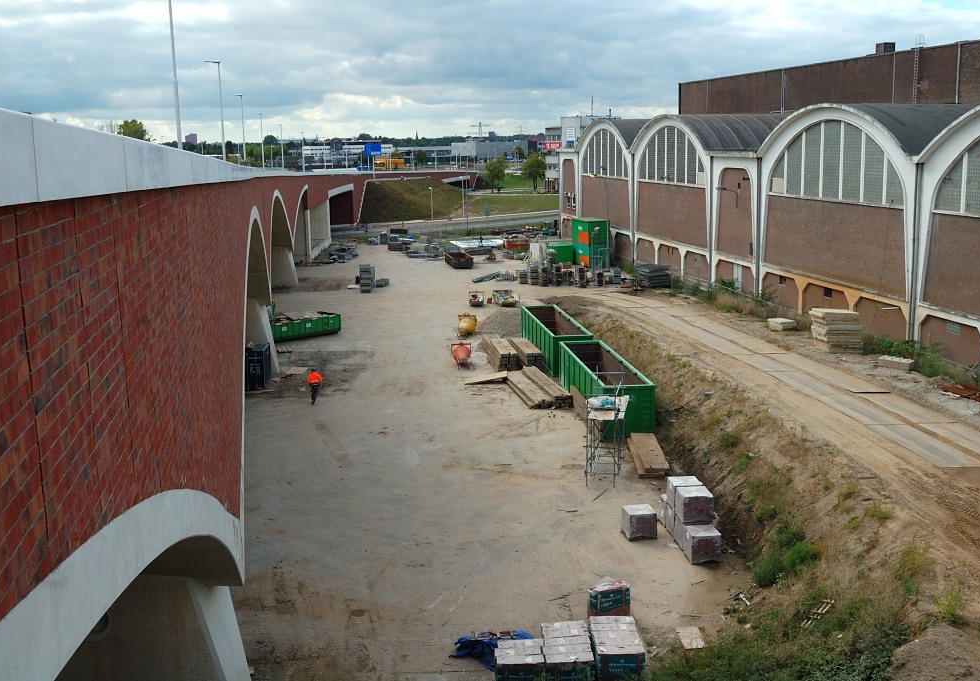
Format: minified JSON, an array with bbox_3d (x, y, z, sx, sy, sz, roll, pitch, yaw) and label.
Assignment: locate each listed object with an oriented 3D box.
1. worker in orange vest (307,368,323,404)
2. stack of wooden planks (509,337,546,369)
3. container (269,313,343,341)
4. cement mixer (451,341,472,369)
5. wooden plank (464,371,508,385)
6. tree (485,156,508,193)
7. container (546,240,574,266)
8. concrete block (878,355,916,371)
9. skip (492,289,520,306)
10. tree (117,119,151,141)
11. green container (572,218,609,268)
[{"bbox_3d":[-9.146,2.403,53.351,0.700,1.840,0.460,-2,11,-5],"label":"worker in orange vest"},{"bbox_3d":[2.256,0.775,64.113,1.000,0.850,5.000,-2,11,-9],"label":"stack of wooden planks"},{"bbox_3d":[-13.837,-0.998,73.054,5.900,1.350,2.400,-10,14,-40],"label":"container"},{"bbox_3d":[-1.798,0.977,63.764,1.300,1.350,2.000,-1,11,-4],"label":"cement mixer"},{"bbox_3d":[-0.205,2.117,56.998,2.380,0.060,1.252,-11,11,1],"label":"wooden plank"},{"bbox_3d":[1.620,-41.370,255.000,6.200,9.000,6.200,-1,11,0],"label":"tree"},{"bbox_3d":[7.567,-9.186,110.986,2.450,2.450,4.000,-2,11,-4],"label":"container"},{"bbox_3d":[21.578,1.215,54.283,1.600,0.430,0.800,8,14,40],"label":"concrete block"},{"bbox_3d":[1.414,-3.558,87.944,1.750,1.000,2.700,-2,11,-12],"label":"skip"},{"bbox_3d":[-90.478,-47.686,261.616,9.500,17.000,9.500,-1,11,0],"label":"tree"},{"bbox_3d":[11.384,-10.942,115.393,2.440,5.180,5.600,-3,11,-13],"label":"green container"}]

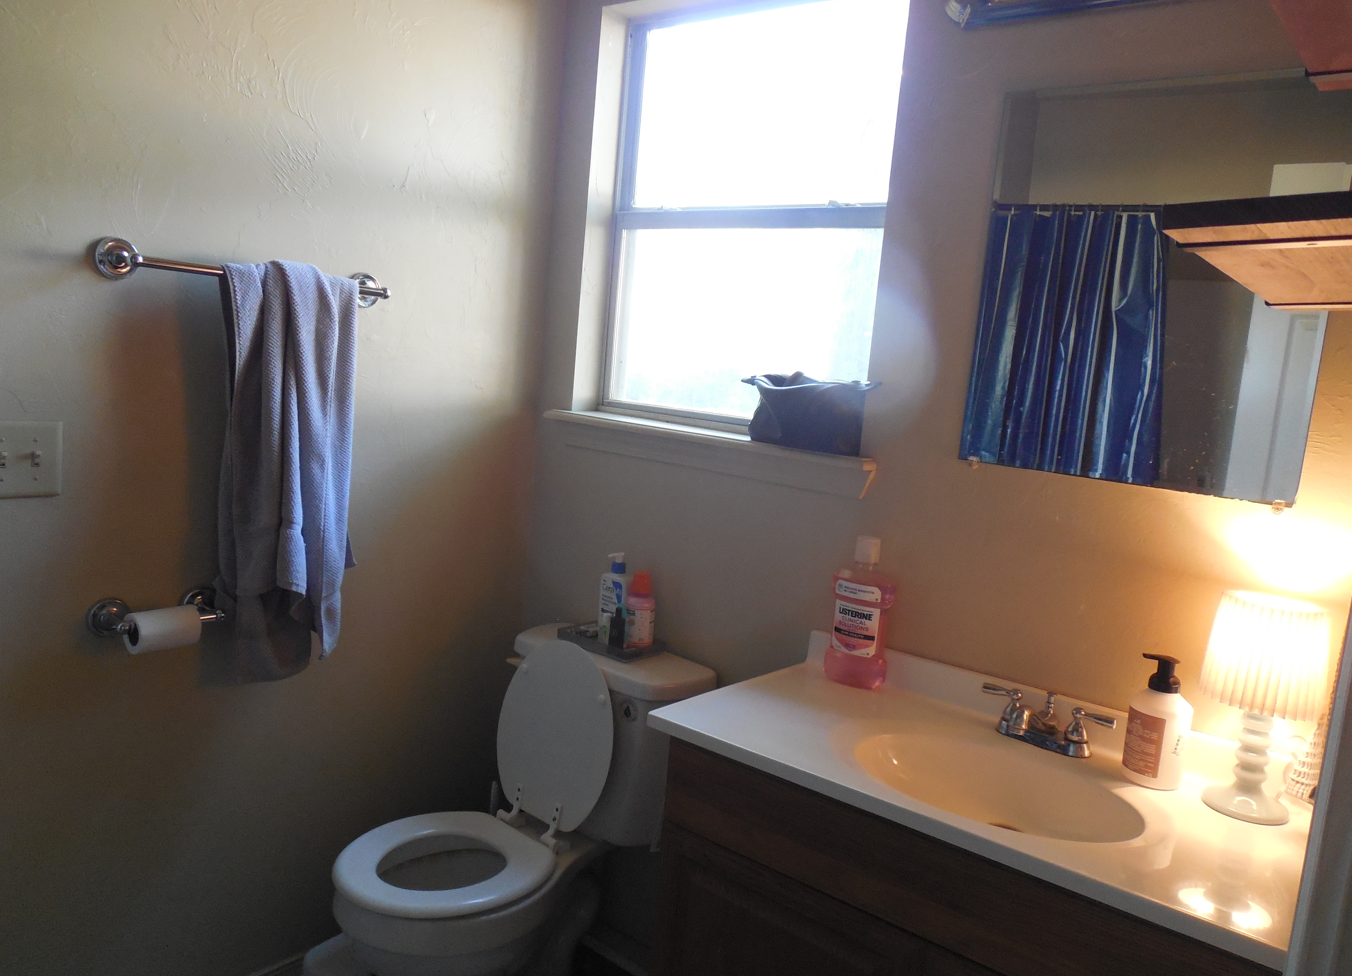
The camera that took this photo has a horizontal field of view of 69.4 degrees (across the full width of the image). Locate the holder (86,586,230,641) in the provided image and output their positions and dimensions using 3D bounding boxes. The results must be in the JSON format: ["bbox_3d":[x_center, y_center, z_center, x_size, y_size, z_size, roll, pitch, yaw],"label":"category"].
[{"bbox_3d":[-0.865,0.219,1.660,0.086,0.069,0.226,11,9,37],"label":"holder"}]

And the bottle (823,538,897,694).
[{"bbox_3d":[0.343,0.223,1.780,0.100,0.266,0.068,10,9,32],"label":"bottle"}]

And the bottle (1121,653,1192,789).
[{"bbox_3d":[0.715,0.338,1.437,0.084,0.196,0.084,10,9,34],"label":"bottle"}]

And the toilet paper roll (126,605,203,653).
[{"bbox_3d":[-0.853,0.237,1.630,0.067,0.067,0.100,11,9,37],"label":"toilet paper roll"}]

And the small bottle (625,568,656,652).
[{"bbox_3d":[-0.073,0.258,2.086,0.063,0.160,0.063,5,7,-1],"label":"small bottle"}]

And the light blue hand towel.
[{"bbox_3d":[-0.700,-0.014,1.762,0.090,0.748,0.270,11,9,37],"label":"light blue hand towel"}]

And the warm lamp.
[{"bbox_3d":[0.821,0.303,1.365,0.153,0.302,0.153,11,9,37],"label":"warm lamp"}]

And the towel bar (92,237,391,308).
[{"bbox_3d":[-0.717,-0.370,1.707,0.086,0.067,0.532,11,9,37],"label":"towel bar"}]

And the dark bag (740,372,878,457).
[{"bbox_3d":[0.258,-0.153,1.908,0.295,0.146,0.100,11,9,37],"label":"dark bag"}]

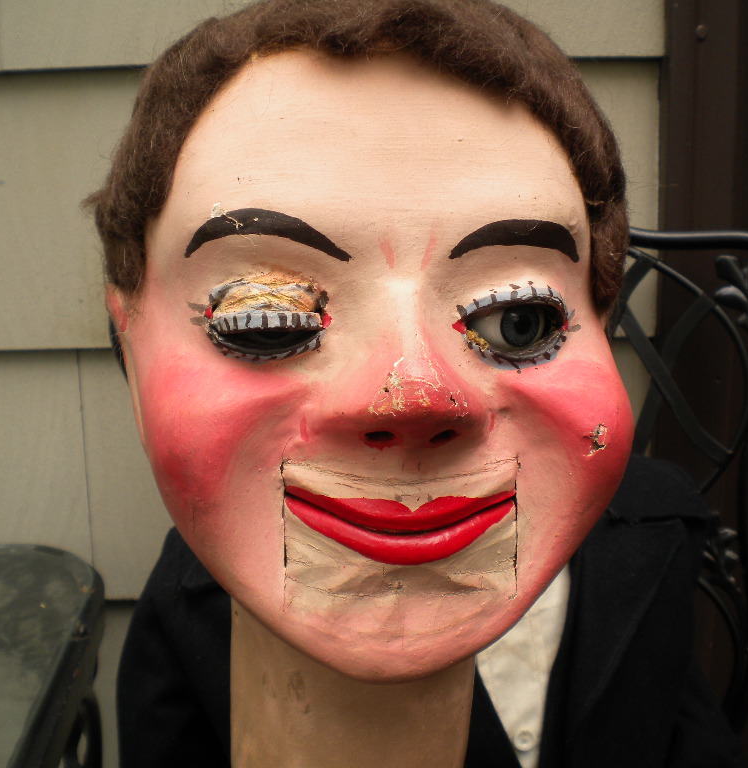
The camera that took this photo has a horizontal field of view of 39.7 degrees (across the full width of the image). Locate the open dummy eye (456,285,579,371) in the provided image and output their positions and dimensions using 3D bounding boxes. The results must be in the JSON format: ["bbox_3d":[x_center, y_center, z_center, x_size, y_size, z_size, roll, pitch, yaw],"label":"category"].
[{"bbox_3d":[0.051,-0.021,0.378,0.041,0.030,0.024,-1,7,-16],"label":"open dummy eye"}]

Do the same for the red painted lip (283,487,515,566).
[{"bbox_3d":[0.008,0.049,0.358,0.080,0.026,0.025,0,7,-13],"label":"red painted lip"}]

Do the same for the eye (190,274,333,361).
[{"bbox_3d":[-0.041,-0.023,0.362,0.045,0.030,0.024,0,6,-10],"label":"eye"}]

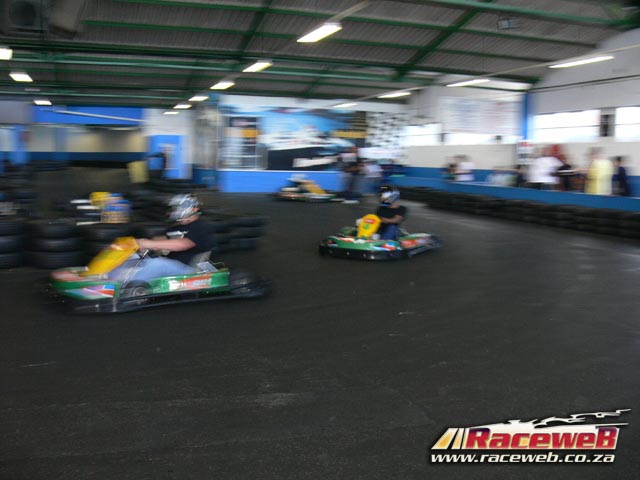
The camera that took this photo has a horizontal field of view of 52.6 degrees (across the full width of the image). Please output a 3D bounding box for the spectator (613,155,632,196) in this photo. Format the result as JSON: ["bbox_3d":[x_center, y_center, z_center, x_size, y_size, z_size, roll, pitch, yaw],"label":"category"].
[{"bbox_3d":[6.762,-1.111,14.468,0.340,1.580,0.460,-5,9,-36],"label":"spectator"}]

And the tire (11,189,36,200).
[{"bbox_3d":[-6.650,-0.991,14.396,0.600,0.190,0.600,0,8,0],"label":"tire"}]

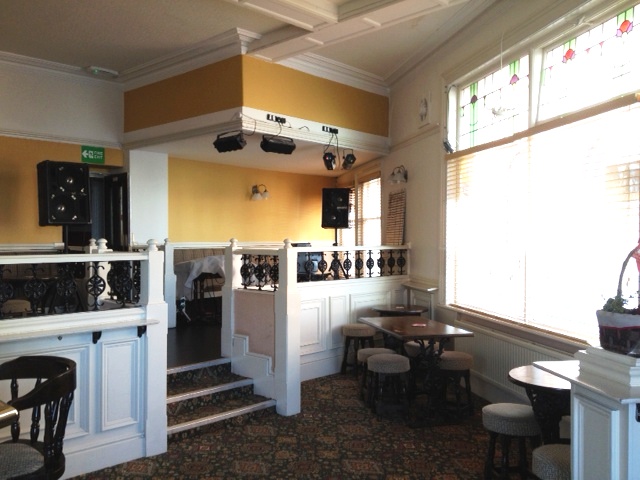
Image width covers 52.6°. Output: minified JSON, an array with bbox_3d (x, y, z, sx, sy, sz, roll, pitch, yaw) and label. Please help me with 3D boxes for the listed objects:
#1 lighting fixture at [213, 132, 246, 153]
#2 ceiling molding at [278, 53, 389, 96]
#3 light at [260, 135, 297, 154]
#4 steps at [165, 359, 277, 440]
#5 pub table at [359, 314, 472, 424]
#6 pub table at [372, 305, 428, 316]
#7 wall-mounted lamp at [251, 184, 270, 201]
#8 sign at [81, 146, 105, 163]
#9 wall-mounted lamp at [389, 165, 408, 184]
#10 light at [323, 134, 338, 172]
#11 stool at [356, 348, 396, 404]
[{"bbox_3d":[-1.046,-1.140,7.543,0.430,0.190,0.160,0,-28,43],"label":"lighting fixture"},{"bbox_3d":[0.273,-2.152,8.346,0.147,0.198,2.234,0,0,43],"label":"ceiling molding"},{"bbox_3d":[-0.484,-1.122,7.645,0.170,0.200,0.420,-26,-17,39],"label":"light"},{"bbox_3d":[-1.018,1.293,5.333,0.713,0.397,1.227,0,0,43],"label":"steps"},{"bbox_3d":[0.846,1.156,5.905,0.665,0.740,1.200,0,0,-12],"label":"pub table"},{"bbox_3d":[0.892,1.125,7.157,0.640,0.740,0.640,0,0,43],"label":"pub table"},{"bbox_3d":[-0.993,-0.791,10.781,0.200,0.255,0.320,0,0,42],"label":"wall-mounted lamp"},{"bbox_3d":[-2.997,-1.131,8.583,0.020,0.220,0.325,0,0,43],"label":"sign"},{"bbox_3d":[1.037,-0.848,8.472,0.200,0.250,0.330,0,0,-11],"label":"wall-mounted lamp"},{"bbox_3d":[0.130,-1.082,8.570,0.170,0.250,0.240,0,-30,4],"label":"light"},{"bbox_3d":[0.530,1.284,6.056,0.365,0.480,0.365,0,0,0],"label":"stool"}]

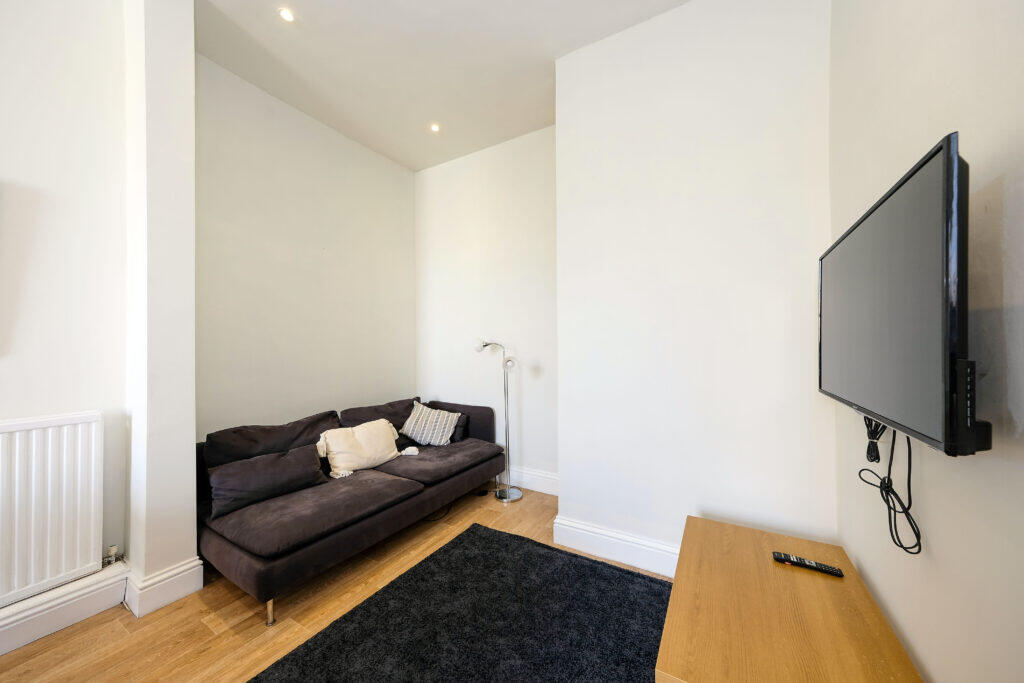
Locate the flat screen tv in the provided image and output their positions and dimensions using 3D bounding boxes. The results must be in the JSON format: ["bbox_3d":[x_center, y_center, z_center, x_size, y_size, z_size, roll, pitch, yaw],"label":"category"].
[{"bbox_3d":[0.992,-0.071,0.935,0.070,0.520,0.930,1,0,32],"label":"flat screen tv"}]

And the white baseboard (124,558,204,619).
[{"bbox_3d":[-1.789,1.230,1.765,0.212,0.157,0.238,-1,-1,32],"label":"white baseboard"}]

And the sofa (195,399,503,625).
[{"bbox_3d":[-0.984,0.920,2.578,0.990,0.780,1.900,-1,-1,34],"label":"sofa"}]

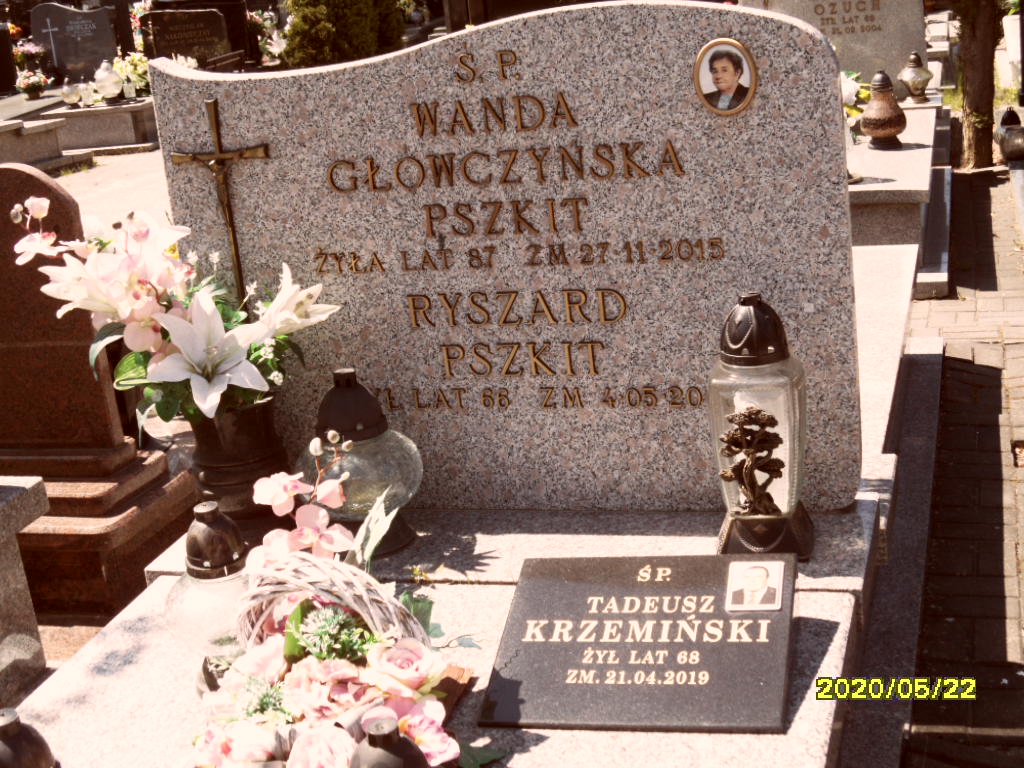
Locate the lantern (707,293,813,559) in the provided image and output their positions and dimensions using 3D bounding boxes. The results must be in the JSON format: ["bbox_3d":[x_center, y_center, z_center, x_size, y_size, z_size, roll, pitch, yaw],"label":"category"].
[{"bbox_3d":[0.389,0.055,2.337,0.144,0.420,0.144,-1,21,18],"label":"lantern"}]

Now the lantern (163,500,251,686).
[{"bbox_3d":[-0.404,0.308,2.103,0.180,0.296,0.180,-1,21,18],"label":"lantern"}]

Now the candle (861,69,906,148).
[{"bbox_3d":[1.091,-0.810,4.344,0.136,0.218,0.136,-1,21,18],"label":"candle"}]

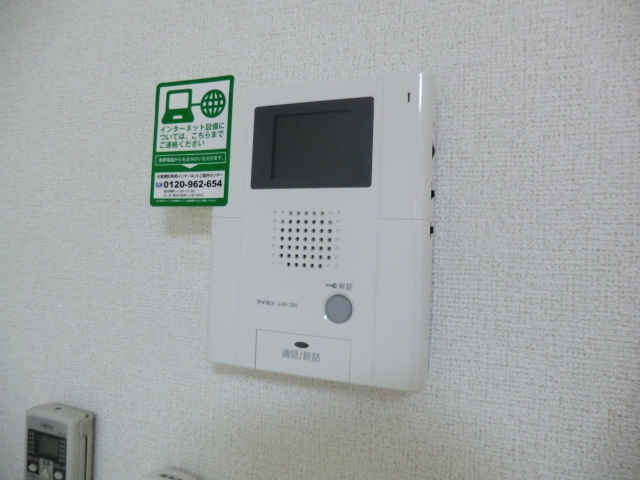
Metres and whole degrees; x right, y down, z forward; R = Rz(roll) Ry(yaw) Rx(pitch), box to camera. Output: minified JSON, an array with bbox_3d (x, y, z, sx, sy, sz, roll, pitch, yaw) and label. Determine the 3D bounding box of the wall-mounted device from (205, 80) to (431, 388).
[{"bbox_3d":[-0.005,-0.008,0.337,0.174,0.213,0.033,2,0,20],"label":"wall-mounted device"}]

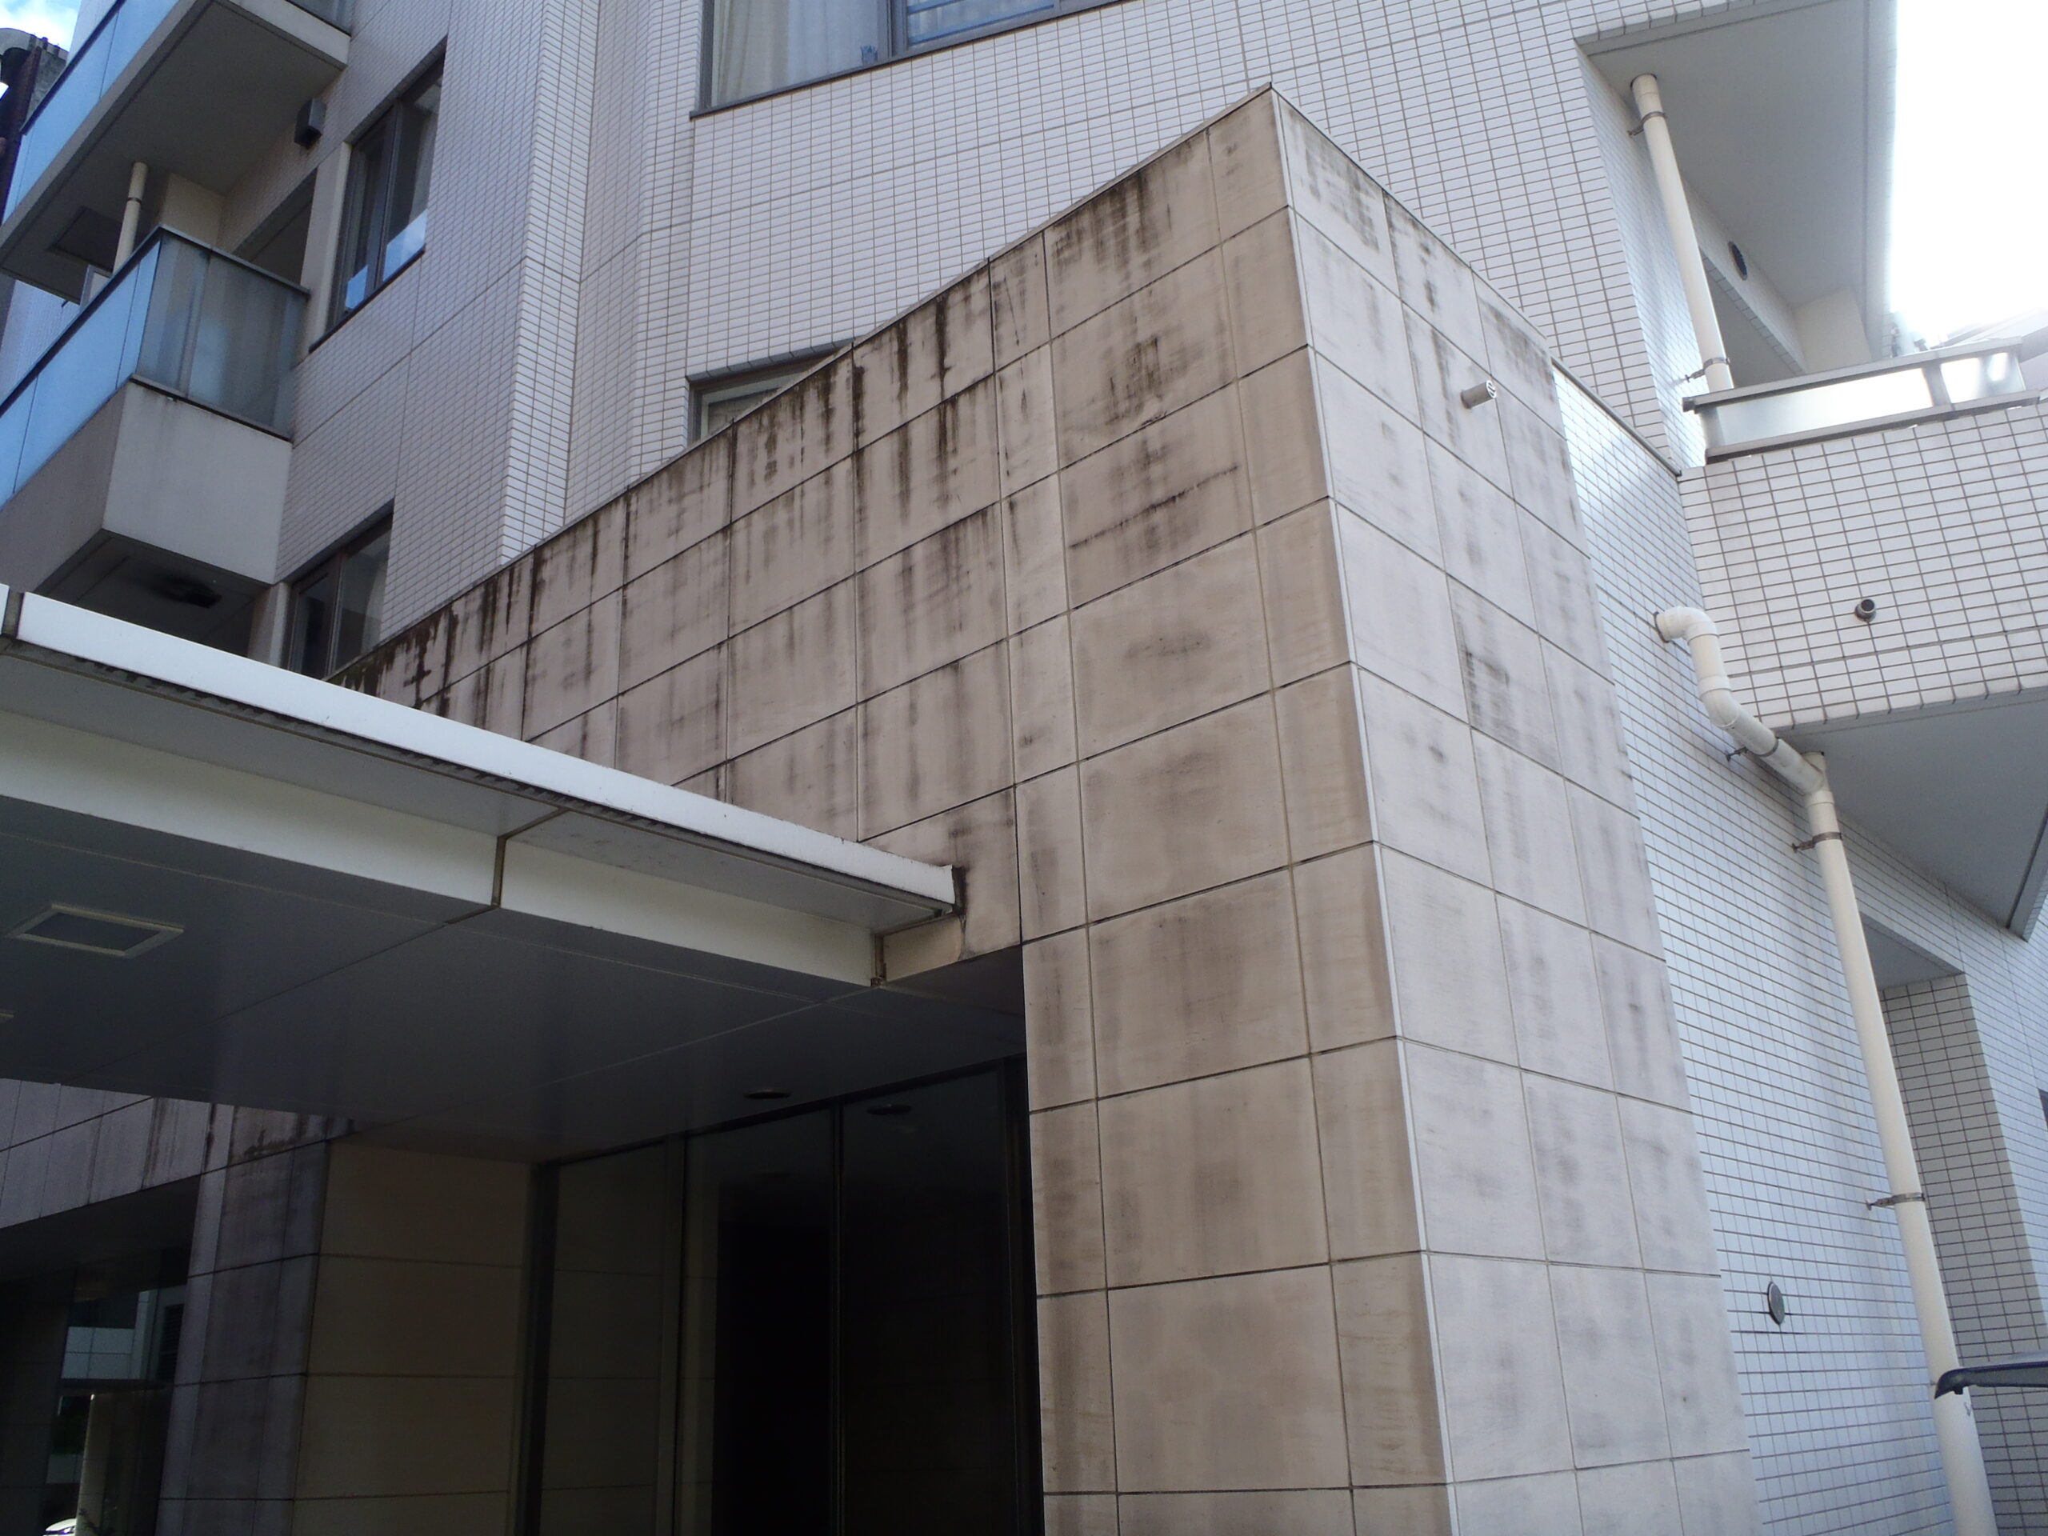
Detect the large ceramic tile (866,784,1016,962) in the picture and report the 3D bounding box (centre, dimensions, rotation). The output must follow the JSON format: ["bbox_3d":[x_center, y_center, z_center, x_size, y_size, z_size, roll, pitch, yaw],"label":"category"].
[{"bbox_3d":[-0.216,0.310,4.234,0.563,0.398,0.030,-20,-27,38],"label":"large ceramic tile"}]

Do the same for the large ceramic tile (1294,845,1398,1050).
[{"bbox_3d":[0.653,0.371,3.372,0.198,0.399,0.022,-20,-27,38],"label":"large ceramic tile"}]

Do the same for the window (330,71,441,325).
[{"bbox_3d":[-3.606,-3.264,9.449,1.200,1.460,0.100,-20,-27,38],"label":"window"}]

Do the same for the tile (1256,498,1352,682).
[{"bbox_3d":[0.619,-0.382,3.667,0.198,0.399,0.022,-20,-27,38],"label":"tile"}]

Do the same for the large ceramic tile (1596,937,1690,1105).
[{"bbox_3d":[1.593,0.667,4.299,0.030,0.409,0.474,-20,-27,38],"label":"large ceramic tile"}]

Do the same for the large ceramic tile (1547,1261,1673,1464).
[{"bbox_3d":[1.282,1.310,3.643,0.025,0.403,0.496,-20,-27,38],"label":"large ceramic tile"}]

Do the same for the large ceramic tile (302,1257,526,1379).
[{"bbox_3d":[-2.299,2.087,6.287,0.030,0.407,0.840,-20,-27,38],"label":"large ceramic tile"}]

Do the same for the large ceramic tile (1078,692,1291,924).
[{"bbox_3d":[0.361,0.102,3.869,0.568,0.408,0.020,-20,-27,38],"label":"large ceramic tile"}]

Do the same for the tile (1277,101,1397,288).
[{"bbox_3d":[0.836,-1.494,4.367,0.020,0.372,0.499,-20,-28,38],"label":"tile"}]

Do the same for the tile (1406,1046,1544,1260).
[{"bbox_3d":[0.944,0.811,3.464,0.020,0.408,0.499,-20,-28,38],"label":"tile"}]

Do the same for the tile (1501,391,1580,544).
[{"bbox_3d":[1.483,-0.853,4.794,0.030,0.398,0.474,-20,-27,38],"label":"tile"}]

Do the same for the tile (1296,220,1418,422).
[{"bbox_3d":[0.841,-1.116,4.188,0.025,0.397,0.508,-20,-27,38],"label":"tile"}]

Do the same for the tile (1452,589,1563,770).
[{"bbox_3d":[1.198,-0.221,4.146,0.022,0.399,0.489,-20,-27,38],"label":"tile"}]

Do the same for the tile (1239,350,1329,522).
[{"bbox_3d":[0.603,-0.756,3.822,0.194,0.398,0.030,-20,-27,38],"label":"tile"}]

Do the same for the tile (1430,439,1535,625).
[{"bbox_3d":[1.175,-0.595,4.306,0.030,0.398,0.488,-20,-27,38],"label":"tile"}]

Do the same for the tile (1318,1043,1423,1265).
[{"bbox_3d":[0.687,0.765,3.314,0.197,0.408,0.025,-20,-27,38],"label":"tile"}]

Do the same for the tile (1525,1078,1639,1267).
[{"bbox_3d":[1.270,0.926,3.792,0.030,0.408,0.499,-20,-27,38],"label":"tile"}]

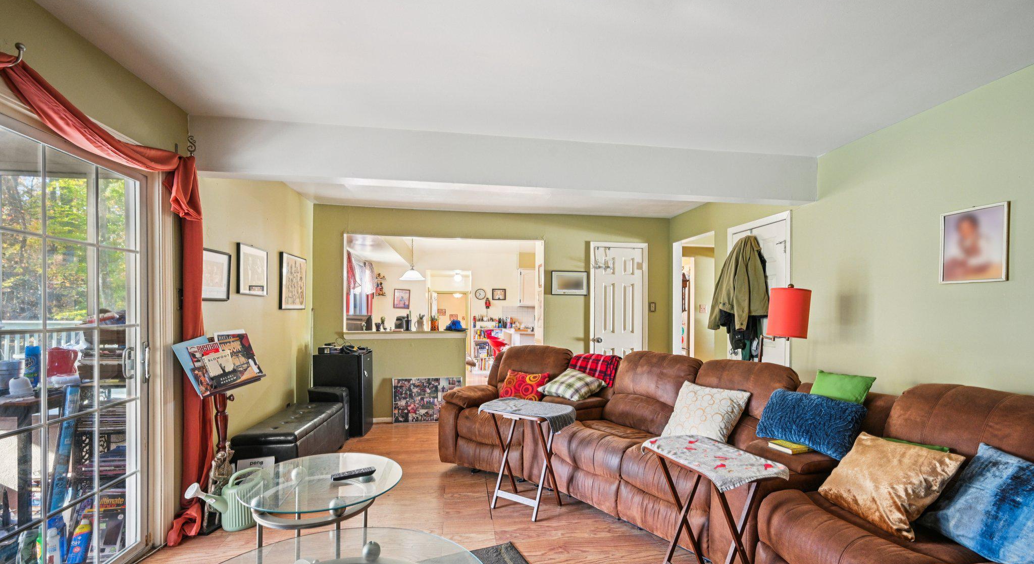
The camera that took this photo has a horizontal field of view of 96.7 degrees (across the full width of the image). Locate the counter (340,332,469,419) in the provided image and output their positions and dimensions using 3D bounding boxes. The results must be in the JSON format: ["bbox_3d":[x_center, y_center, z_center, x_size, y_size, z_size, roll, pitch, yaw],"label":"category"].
[{"bbox_3d":[-1.270,1.085,5.310,1.400,1.030,0.330,0,-1,-9],"label":"counter"}]

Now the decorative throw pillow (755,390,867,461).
[{"bbox_3d":[1.412,0.681,2.200,0.130,0.280,0.440,35,-17,-25],"label":"decorative throw pillow"}]

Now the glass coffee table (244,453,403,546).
[{"bbox_3d":[-0.824,1.118,1.985,0.670,0.550,0.670,0,-1,-6],"label":"glass coffee table"}]

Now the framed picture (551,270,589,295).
[{"bbox_3d":[0.637,0.017,5.550,0.450,0.295,0.025,0,-1,-9],"label":"framed picture"}]

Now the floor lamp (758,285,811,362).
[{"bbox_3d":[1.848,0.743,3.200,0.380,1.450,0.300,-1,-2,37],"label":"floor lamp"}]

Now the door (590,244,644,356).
[{"bbox_3d":[1.250,0.575,5.690,0.700,2.070,0.060,0,-1,-9],"label":"door"}]

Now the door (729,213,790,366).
[{"bbox_3d":[2.180,0.485,4.170,0.070,2.080,0.850,0,-1,-8],"label":"door"}]

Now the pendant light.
[{"bbox_3d":[-1.571,-0.364,6.900,0.390,0.690,0.390,0,-1,-9],"label":"pendant light"}]

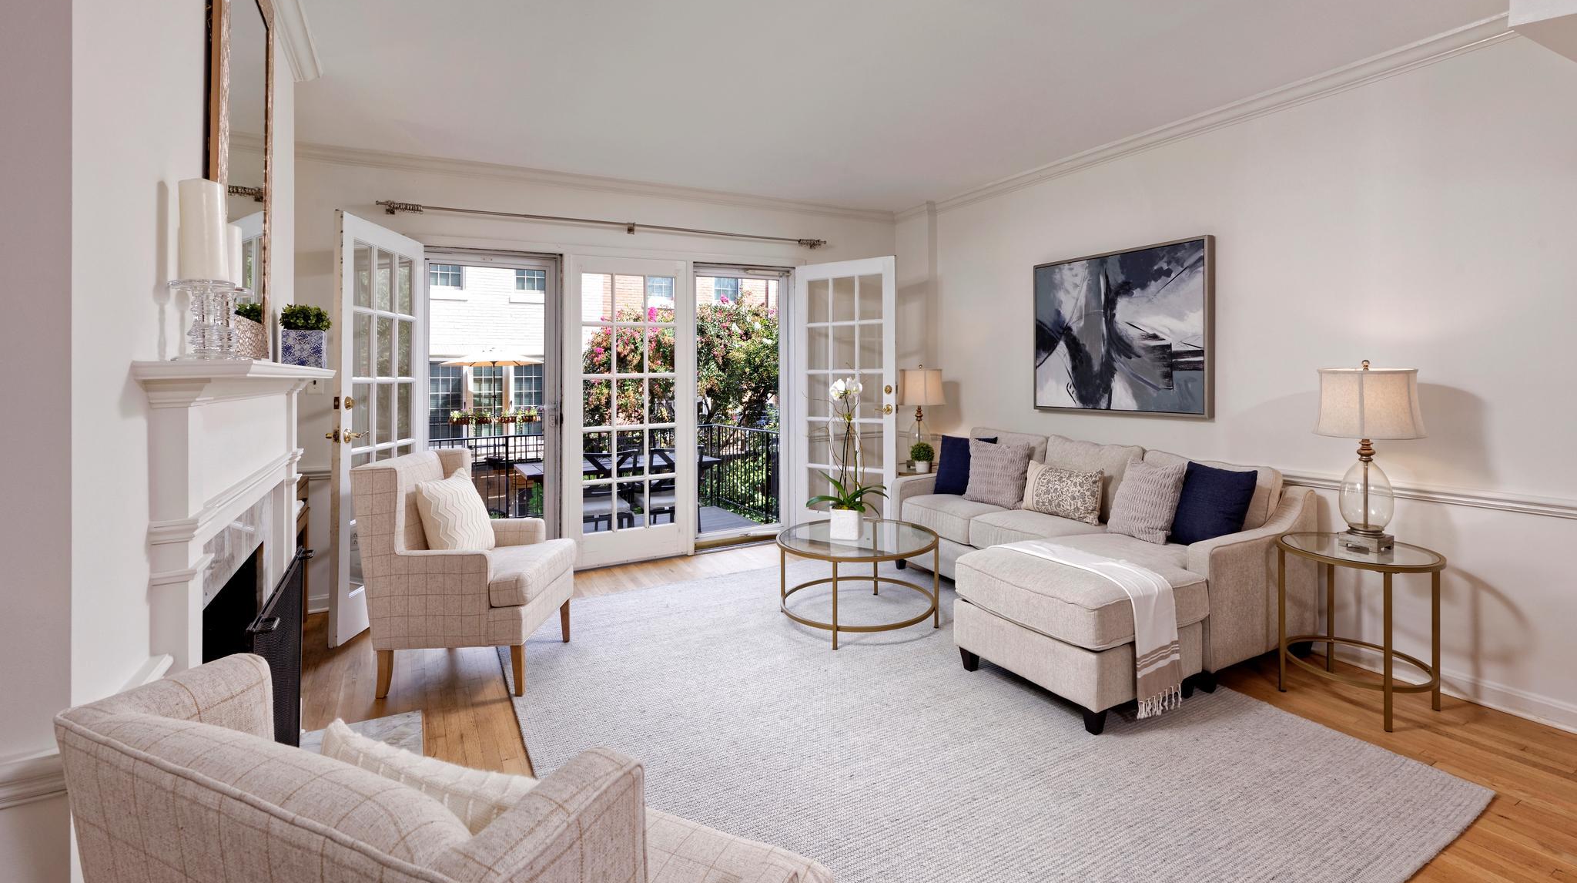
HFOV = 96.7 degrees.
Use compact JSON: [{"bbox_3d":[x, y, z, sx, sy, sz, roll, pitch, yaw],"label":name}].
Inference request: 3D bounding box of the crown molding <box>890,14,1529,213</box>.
[{"bbox_3d":[1.830,-1.695,4.248,0.090,0.100,3.720,-2,5,-28],"label":"crown molding"}]

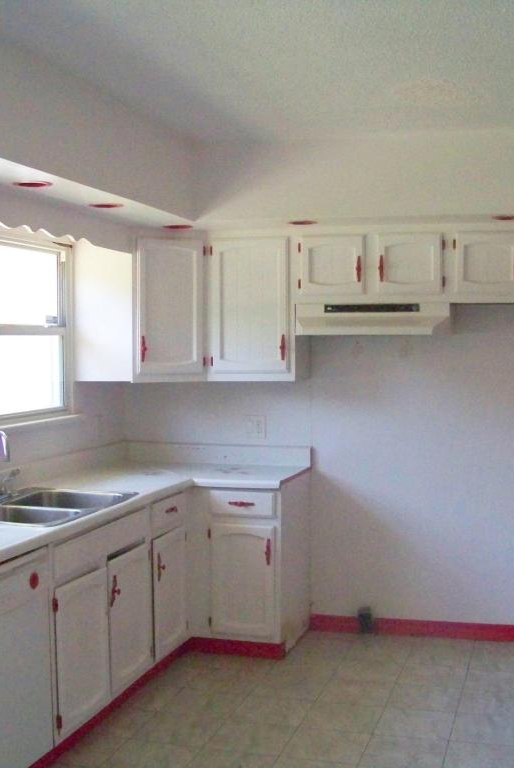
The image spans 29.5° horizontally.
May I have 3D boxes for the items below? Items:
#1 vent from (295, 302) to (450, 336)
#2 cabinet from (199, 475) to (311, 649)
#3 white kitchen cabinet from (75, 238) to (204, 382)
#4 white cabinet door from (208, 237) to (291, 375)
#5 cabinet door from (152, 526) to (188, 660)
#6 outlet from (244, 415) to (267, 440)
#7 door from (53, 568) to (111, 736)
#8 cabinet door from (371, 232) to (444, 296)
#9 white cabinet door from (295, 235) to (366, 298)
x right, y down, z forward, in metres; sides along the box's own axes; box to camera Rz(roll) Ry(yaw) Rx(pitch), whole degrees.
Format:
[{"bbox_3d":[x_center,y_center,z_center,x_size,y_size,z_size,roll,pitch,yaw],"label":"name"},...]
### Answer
[{"bbox_3d":[0.591,-0.321,4.908,0.765,0.158,0.480,1,3,17],"label":"vent"},{"bbox_3d":[-0.014,0.914,5.117,0.470,0.860,0.570,1,3,17],"label":"cabinet"},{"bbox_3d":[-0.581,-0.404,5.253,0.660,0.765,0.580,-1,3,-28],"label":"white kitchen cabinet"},{"bbox_3d":[-0.028,-0.393,4.961,0.432,0.701,0.025,0,2,17],"label":"white cabinet door"},{"bbox_3d":[-0.405,0.954,4.475,0.025,0.552,0.407,0,2,17],"label":"cabinet door"},{"bbox_3d":[-0.012,0.241,5.362,0.125,0.125,0.010,1,3,17],"label":"outlet"},{"bbox_3d":[-0.652,0.982,3.630,0.025,0.544,0.436,0,2,17],"label":"door"},{"bbox_3d":[0.734,-0.579,4.726,0.342,0.304,0.025,0,2,17],"label":"cabinet door"},{"bbox_3d":[0.376,-0.586,4.833,0.337,0.297,0.025,0,2,17],"label":"white cabinet door"}]

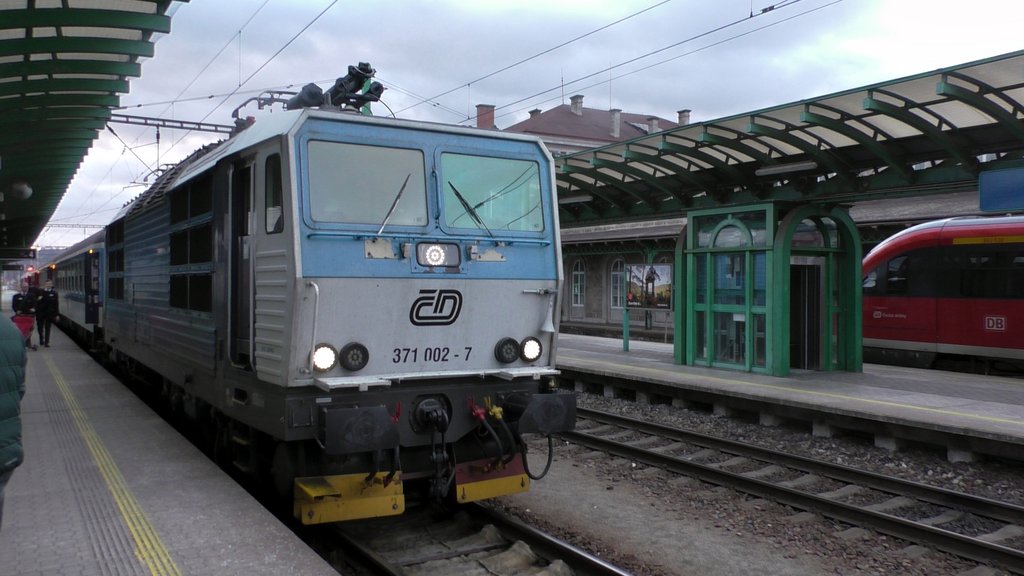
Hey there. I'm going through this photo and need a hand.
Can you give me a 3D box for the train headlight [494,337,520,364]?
[{"bbox_3d":[-0.053,0.597,7.816,0.250,0.250,0.100,0,0,-32],"label":"train headlight"}]

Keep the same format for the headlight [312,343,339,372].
[{"bbox_3d":[-1.585,0.586,6.854,0.245,0.245,0.100,0,0,-32],"label":"headlight"}]

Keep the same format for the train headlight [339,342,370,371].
[{"bbox_3d":[-1.362,0.590,6.996,0.250,0.250,0.100,0,0,-32],"label":"train headlight"}]

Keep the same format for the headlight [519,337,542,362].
[{"bbox_3d":[0.172,0.594,7.955,0.245,0.245,0.100,0,0,-32],"label":"headlight"}]

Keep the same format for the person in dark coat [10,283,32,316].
[{"bbox_3d":[-11.981,0.688,20.000,0.550,1.650,0.380,0,0,-32],"label":"person in dark coat"}]

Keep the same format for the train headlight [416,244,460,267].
[{"bbox_3d":[-0.668,-0.297,7.350,0.445,0.225,0.100,0,0,-32],"label":"train headlight"}]

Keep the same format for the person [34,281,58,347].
[{"bbox_3d":[-11.645,0.639,20.400,0.550,1.650,0.380,0,0,-32],"label":"person"}]

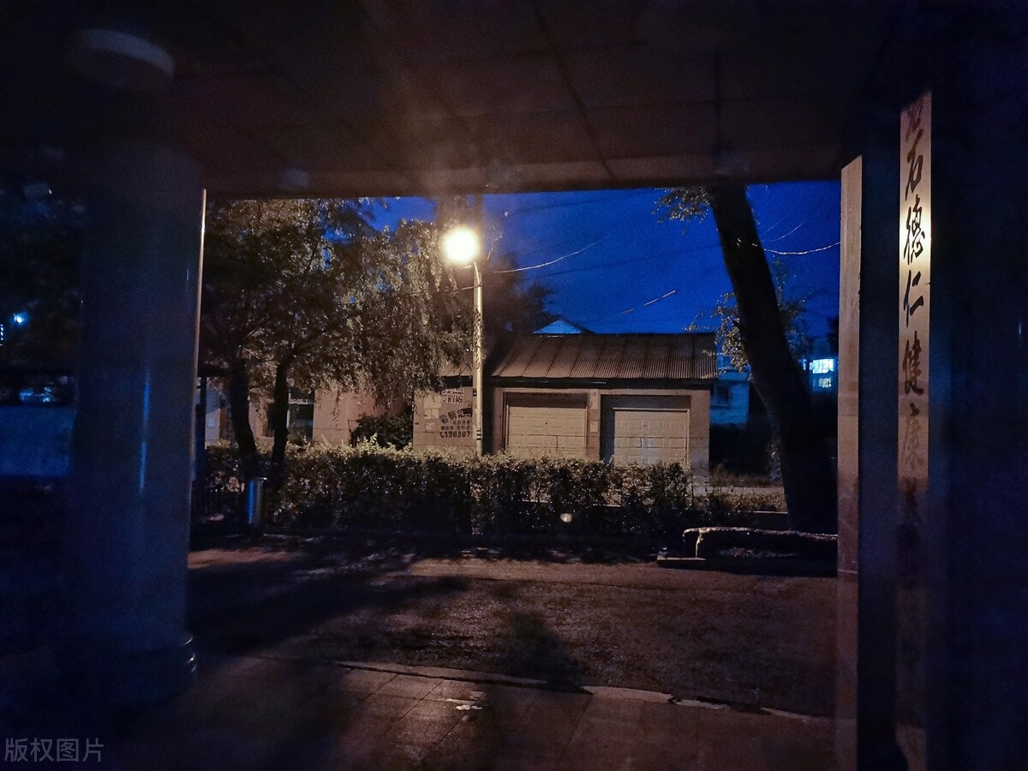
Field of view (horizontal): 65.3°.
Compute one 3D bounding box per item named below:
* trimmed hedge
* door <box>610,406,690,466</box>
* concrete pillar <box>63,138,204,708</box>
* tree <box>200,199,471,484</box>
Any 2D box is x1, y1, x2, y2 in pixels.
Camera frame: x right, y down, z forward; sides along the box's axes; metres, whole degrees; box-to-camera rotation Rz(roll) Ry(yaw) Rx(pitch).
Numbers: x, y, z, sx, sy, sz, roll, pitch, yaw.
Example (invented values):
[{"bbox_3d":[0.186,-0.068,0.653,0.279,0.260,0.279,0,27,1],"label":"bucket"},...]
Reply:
[{"bbox_3d":[-0.620,1.598,11.700,8.500,1.100,1.000,1,-3,9],"label":"trimmed hedge"},{"bbox_3d":[4.108,1.788,24.406,2.380,2.130,0.100,1,-3,16],"label":"door"},{"bbox_3d":[-2.166,0.222,4.628,0.710,3.030,0.710,1,-3,15],"label":"concrete pillar"},{"bbox_3d":[-2.950,-0.757,12.300,4.500,5.700,4.100,2,-2,0],"label":"tree"}]

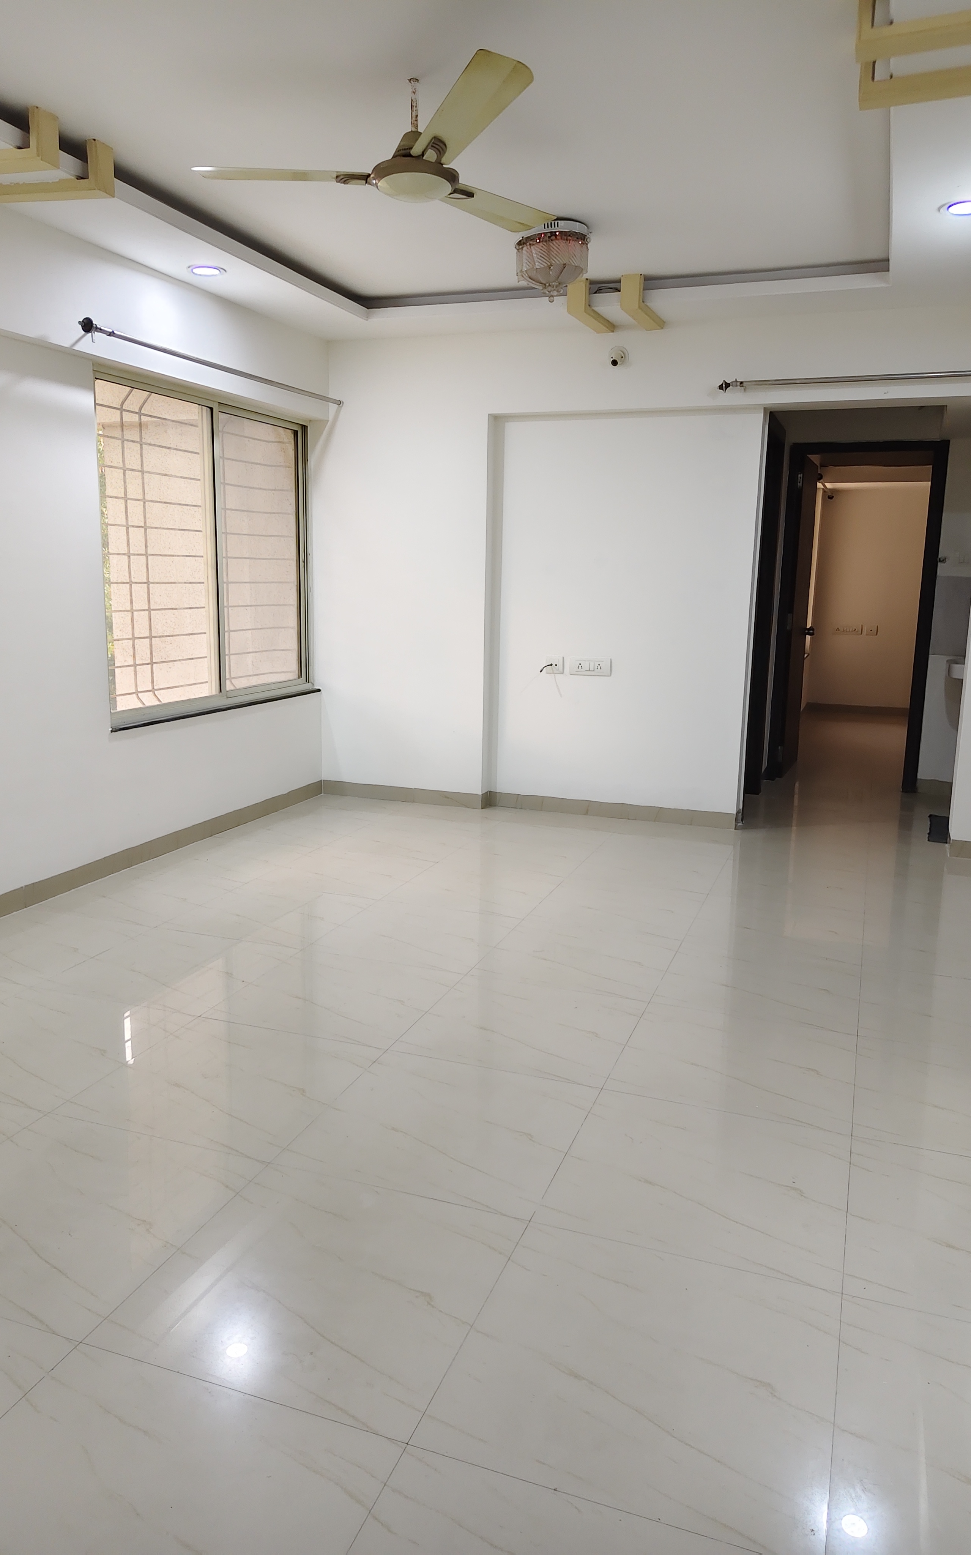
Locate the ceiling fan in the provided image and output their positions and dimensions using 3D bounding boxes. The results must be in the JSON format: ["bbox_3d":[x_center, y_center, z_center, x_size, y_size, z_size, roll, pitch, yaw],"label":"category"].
[{"bbox_3d":[-0.237,-1.773,2.909,1.180,0.315,1.200,5,12,20],"label":"ceiling fan"}]

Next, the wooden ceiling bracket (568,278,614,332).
[{"bbox_3d":[0.506,-2.235,4.907,0.085,0.150,0.395,6,12,25],"label":"wooden ceiling bracket"}]

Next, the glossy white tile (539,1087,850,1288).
[{"bbox_3d":[0.475,0.871,2.250,0.600,0.010,0.600,5,12,20],"label":"glossy white tile"}]

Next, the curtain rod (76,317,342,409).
[{"bbox_3d":[-1.144,-1.851,4.726,0.060,0.055,2.000,5,12,20],"label":"curtain rod"}]

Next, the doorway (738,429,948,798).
[{"bbox_3d":[2.259,-0.963,6.347,0.900,2.070,0.150,5,12,20],"label":"doorway"}]

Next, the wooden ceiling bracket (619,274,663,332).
[{"bbox_3d":[0.740,-2.216,4.822,0.085,0.150,0.395,6,12,25],"label":"wooden ceiling bracket"}]

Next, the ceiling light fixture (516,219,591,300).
[{"bbox_3d":[0.267,-2.010,4.052,0.310,0.270,0.310,1,11,0],"label":"ceiling light fixture"}]

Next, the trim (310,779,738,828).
[{"bbox_3d":[0.173,0.143,5.745,2.400,0.083,0.085,5,12,20],"label":"trim"}]

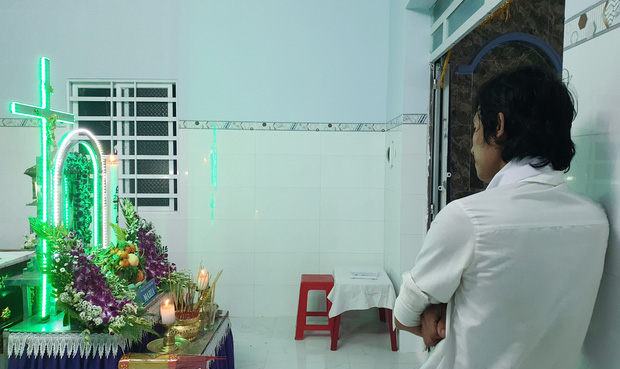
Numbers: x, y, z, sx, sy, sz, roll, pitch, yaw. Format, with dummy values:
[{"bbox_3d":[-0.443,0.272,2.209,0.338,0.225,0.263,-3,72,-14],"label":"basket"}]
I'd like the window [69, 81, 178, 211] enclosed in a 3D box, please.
[{"bbox_3d":[-1.706,-0.356,4.278,1.000,1.200,0.110,0,2,0],"label":"window"}]

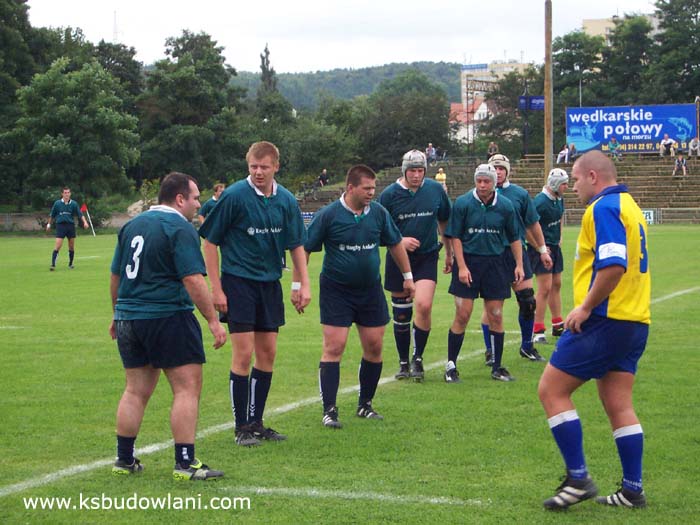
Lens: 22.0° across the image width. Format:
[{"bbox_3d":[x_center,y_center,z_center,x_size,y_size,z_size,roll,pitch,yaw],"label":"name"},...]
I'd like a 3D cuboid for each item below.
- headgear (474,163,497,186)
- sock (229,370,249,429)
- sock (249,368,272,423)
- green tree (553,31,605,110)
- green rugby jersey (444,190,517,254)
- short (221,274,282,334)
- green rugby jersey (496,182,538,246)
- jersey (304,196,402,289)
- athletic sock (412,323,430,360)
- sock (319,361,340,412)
[{"bbox_3d":[1.156,-0.723,15.300,0.200,0.220,0.240,1,2,15],"label":"headgear"},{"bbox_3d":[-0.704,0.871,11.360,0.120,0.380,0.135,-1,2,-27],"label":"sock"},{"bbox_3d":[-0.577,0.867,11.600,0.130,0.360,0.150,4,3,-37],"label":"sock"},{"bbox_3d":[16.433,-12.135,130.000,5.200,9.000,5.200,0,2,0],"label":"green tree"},{"bbox_3d":[1.130,-0.345,15.350,0.650,0.600,0.360,0,2,0],"label":"green rugby jersey"},{"bbox_3d":[-0.604,0.238,11.150,0.400,0.400,0.300,-1,2,-18],"label":"short"},{"bbox_3d":[1.398,-0.440,16.500,0.620,0.660,0.340,0,5,-5],"label":"green rugby jersey"},{"bbox_3d":[0.020,-0.137,12.050,0.620,0.630,0.380,-1,7,-20],"label":"jersey"},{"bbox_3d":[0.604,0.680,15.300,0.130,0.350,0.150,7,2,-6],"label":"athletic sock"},{"bbox_3d":[-0.134,0.832,12.070,0.140,0.340,0.145,0,2,0],"label":"sock"}]

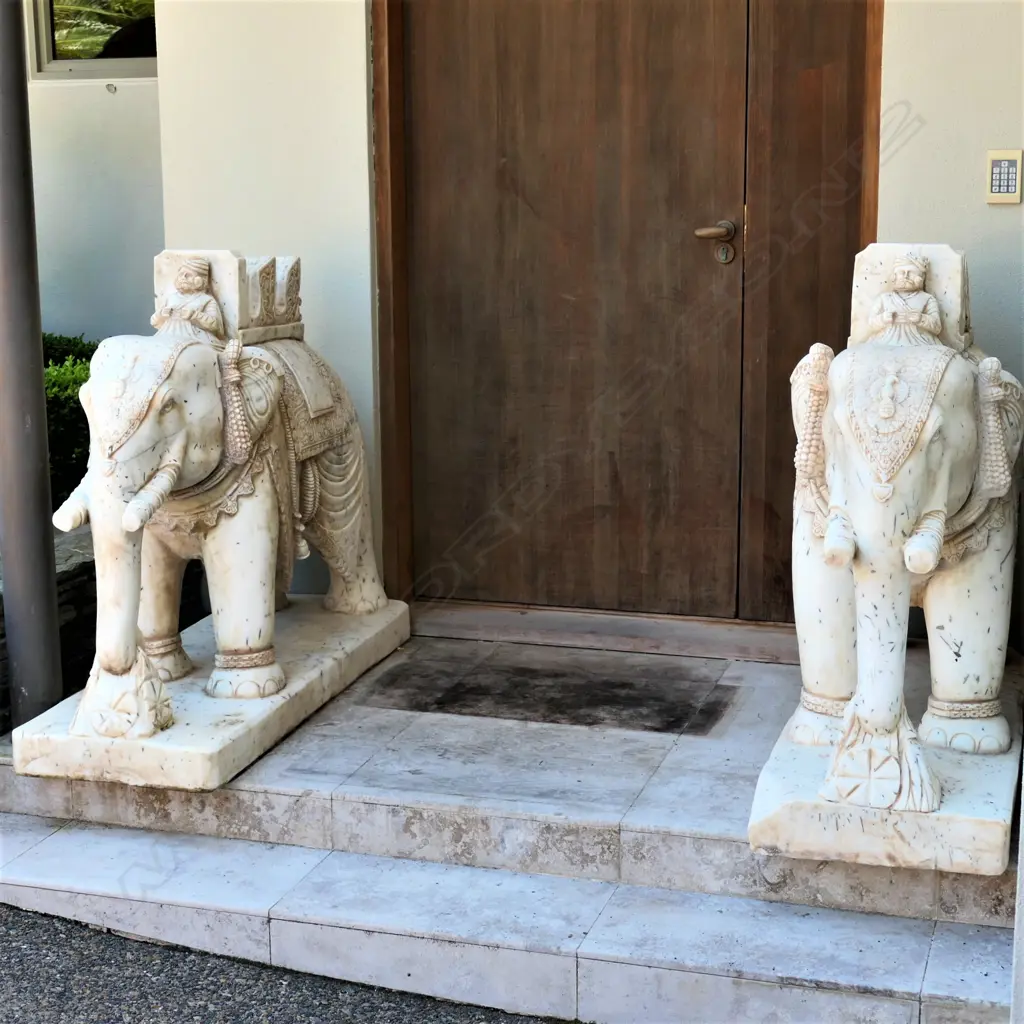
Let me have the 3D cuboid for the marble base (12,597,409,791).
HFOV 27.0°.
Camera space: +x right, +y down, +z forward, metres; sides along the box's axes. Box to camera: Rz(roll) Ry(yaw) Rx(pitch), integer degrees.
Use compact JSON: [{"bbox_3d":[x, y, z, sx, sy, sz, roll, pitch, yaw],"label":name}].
[{"bbox_3d":[-0.644,0.389,4.930,0.458,0.085,1.185,3,13,17],"label":"marble base"}]

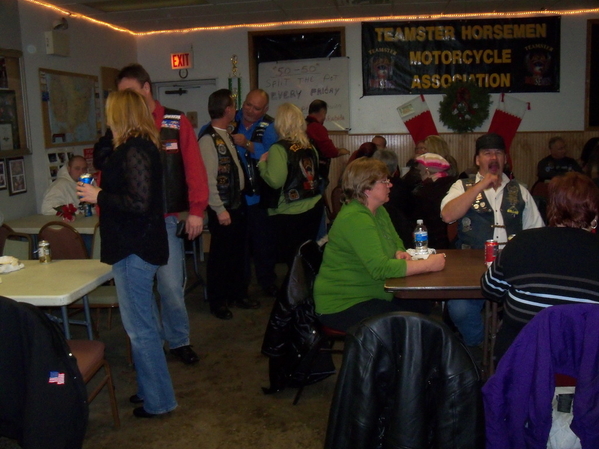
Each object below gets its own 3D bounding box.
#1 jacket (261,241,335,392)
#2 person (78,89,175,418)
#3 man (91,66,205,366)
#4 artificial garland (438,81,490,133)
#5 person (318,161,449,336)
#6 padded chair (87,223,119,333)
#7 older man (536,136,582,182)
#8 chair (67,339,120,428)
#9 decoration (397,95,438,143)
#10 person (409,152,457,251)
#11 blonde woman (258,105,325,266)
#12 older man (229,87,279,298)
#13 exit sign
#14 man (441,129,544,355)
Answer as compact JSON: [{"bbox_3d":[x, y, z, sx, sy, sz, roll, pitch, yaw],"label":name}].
[{"bbox_3d":[0.036,0.468,3.401,0.380,0.790,0.480,0,10,8],"label":"jacket"},{"bbox_3d":[-0.894,0.173,3.130,0.500,1.670,0.430,4,11,27],"label":"person"},{"bbox_3d":[-0.865,-0.055,3.823,0.620,1.830,0.420,1,10,11],"label":"man"},{"bbox_3d":[2.082,-1.489,7.640,0.630,0.630,0.140,0,10,6],"label":"artificial garland"},{"bbox_3d":[0.435,0.313,3.108,0.760,1.301,0.560,1,10,9],"label":"person"},{"bbox_3d":[-1.248,0.423,4.010,0.460,0.870,0.620,0,10,8],"label":"padded chair"},{"bbox_3d":[2.830,-0.322,6.671,0.560,1.270,0.750,2,10,16],"label":"older man"},{"bbox_3d":[-1.147,0.659,2.696,0.460,0.870,0.620,-1,10,0],"label":"chair"},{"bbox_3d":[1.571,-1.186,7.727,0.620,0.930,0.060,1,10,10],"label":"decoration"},{"bbox_3d":[0.930,0.052,4.831,0.520,1.240,0.720,-6,11,-29],"label":"person"},{"bbox_3d":[-0.076,-0.162,4.960,0.520,1.640,0.420,-7,12,-34],"label":"blonde woman"},{"bbox_3d":[-0.366,-0.279,5.295,0.600,1.770,0.420,2,10,17],"label":"older man"},{"bbox_3d":[-1.547,-2.143,7.936,0.280,0.200,0.080,0,10,6],"label":"exit sign"},{"bbox_3d":[1.174,0.156,3.740,0.600,1.380,0.760,1,10,12],"label":"man"}]

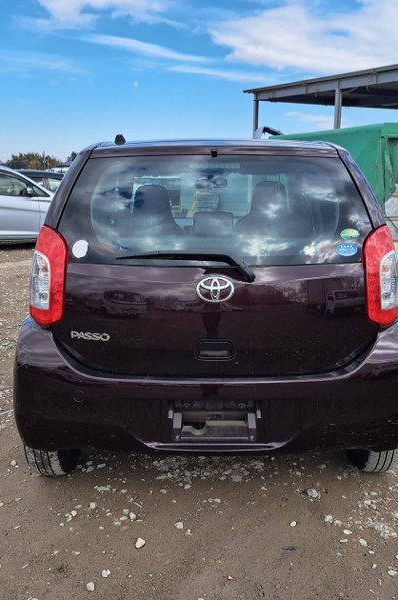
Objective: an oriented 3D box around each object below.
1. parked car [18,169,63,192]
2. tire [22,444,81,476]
[{"bbox_3d":[-3.850,-2.452,13.595,4.200,1.500,1.700,-4,13,-17],"label":"parked car"},{"bbox_3d":[-0.669,0.512,2.598,0.170,0.570,0.570,0,13,0],"label":"tire"}]

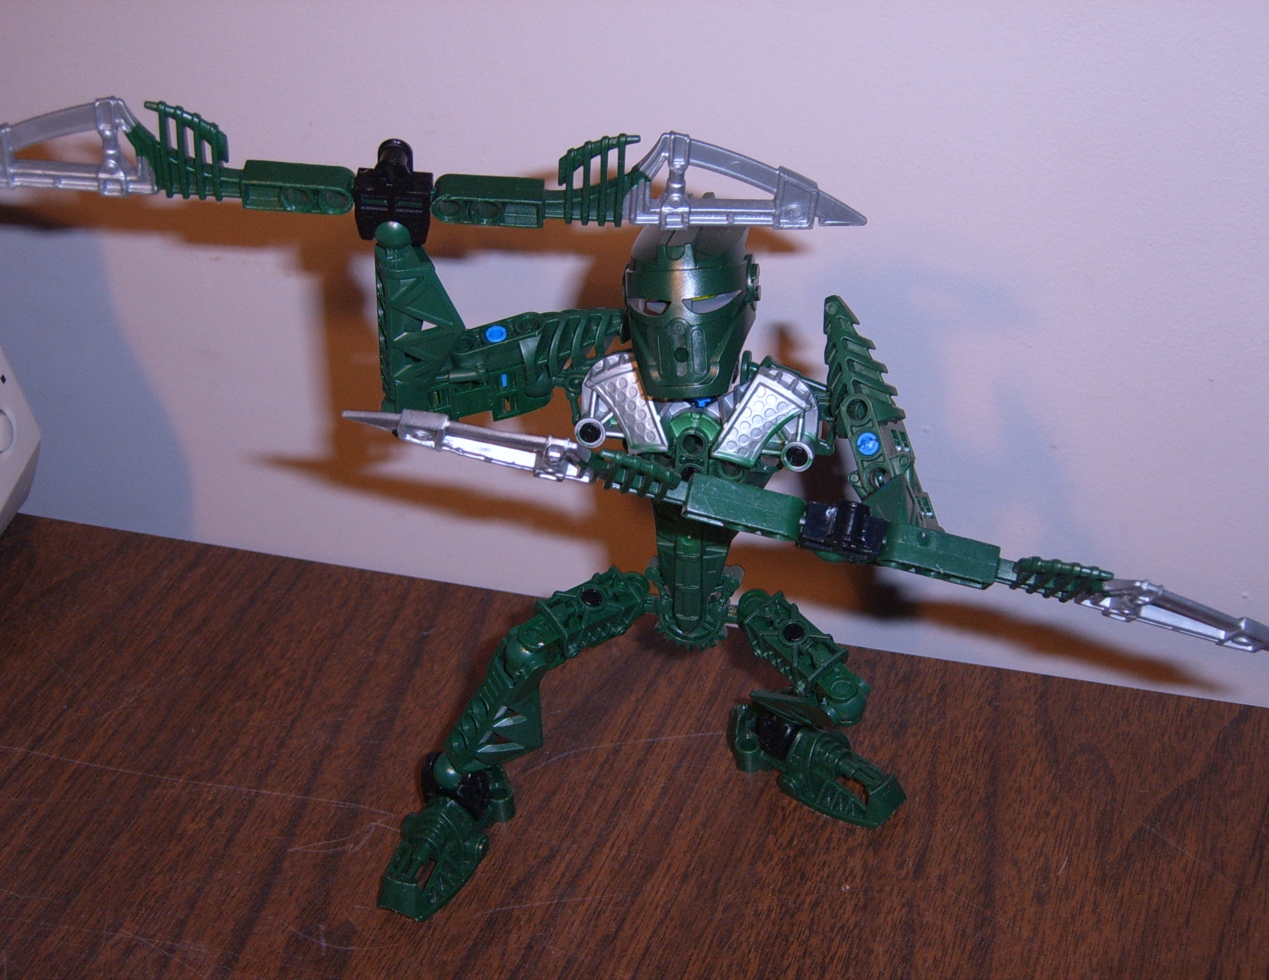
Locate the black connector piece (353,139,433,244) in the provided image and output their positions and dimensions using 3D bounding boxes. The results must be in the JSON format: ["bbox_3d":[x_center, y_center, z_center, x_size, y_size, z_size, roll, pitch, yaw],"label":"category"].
[{"bbox_3d":[-0.052,-0.064,0.446,0.016,0.024,0.008,4,54,2],"label":"black connector piece"}]

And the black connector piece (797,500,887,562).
[{"bbox_3d":[0.042,0.009,0.421,0.016,0.008,0.024,12,-9,0],"label":"black connector piece"}]

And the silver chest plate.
[{"bbox_3d":[0.015,-0.018,0.477,0.056,0.021,0.019,6,16,10],"label":"silver chest plate"}]

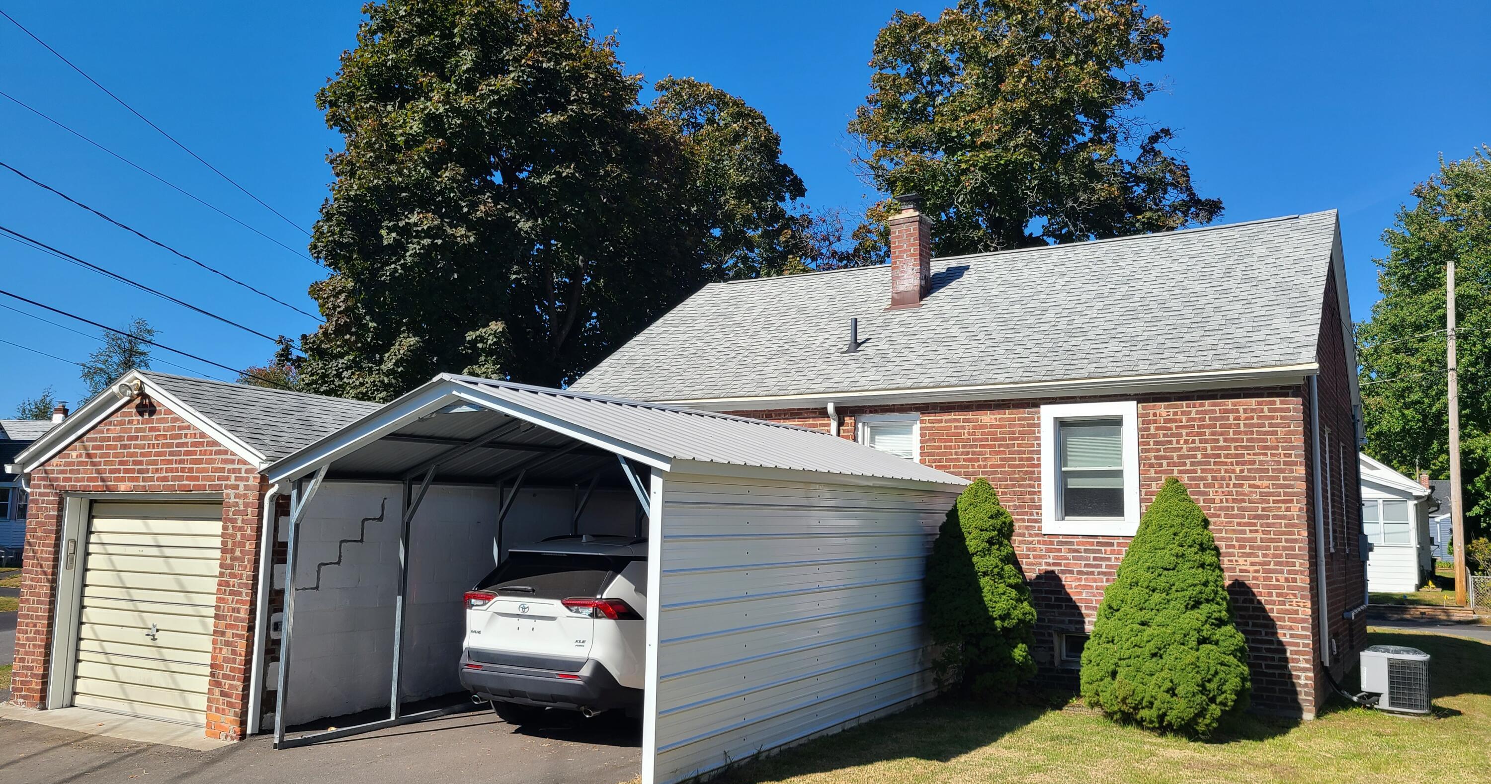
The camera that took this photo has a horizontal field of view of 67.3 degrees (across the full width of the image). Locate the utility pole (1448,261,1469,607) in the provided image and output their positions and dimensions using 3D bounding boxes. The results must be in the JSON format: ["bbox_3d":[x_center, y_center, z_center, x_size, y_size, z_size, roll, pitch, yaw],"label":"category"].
[{"bbox_3d":[17.047,0.900,26.960,0.280,8.269,0.280,1,-6,0],"label":"utility pole"}]

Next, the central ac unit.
[{"bbox_3d":[6.536,2.847,11.303,0.610,0.630,0.610,-3,-7,32],"label":"central ac unit"}]

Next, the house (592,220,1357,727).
[{"bbox_3d":[3.551,0.803,17.069,9.966,6.015,8.374,-3,-7,32],"label":"house"}]

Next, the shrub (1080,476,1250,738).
[{"bbox_3d":[3.921,1.940,10.457,1.588,2.277,1.588,-3,-7,32],"label":"shrub"}]

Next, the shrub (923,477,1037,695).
[{"bbox_3d":[2.410,2.011,11.443,1.190,2.267,1.190,-3,-7,32],"label":"shrub"}]

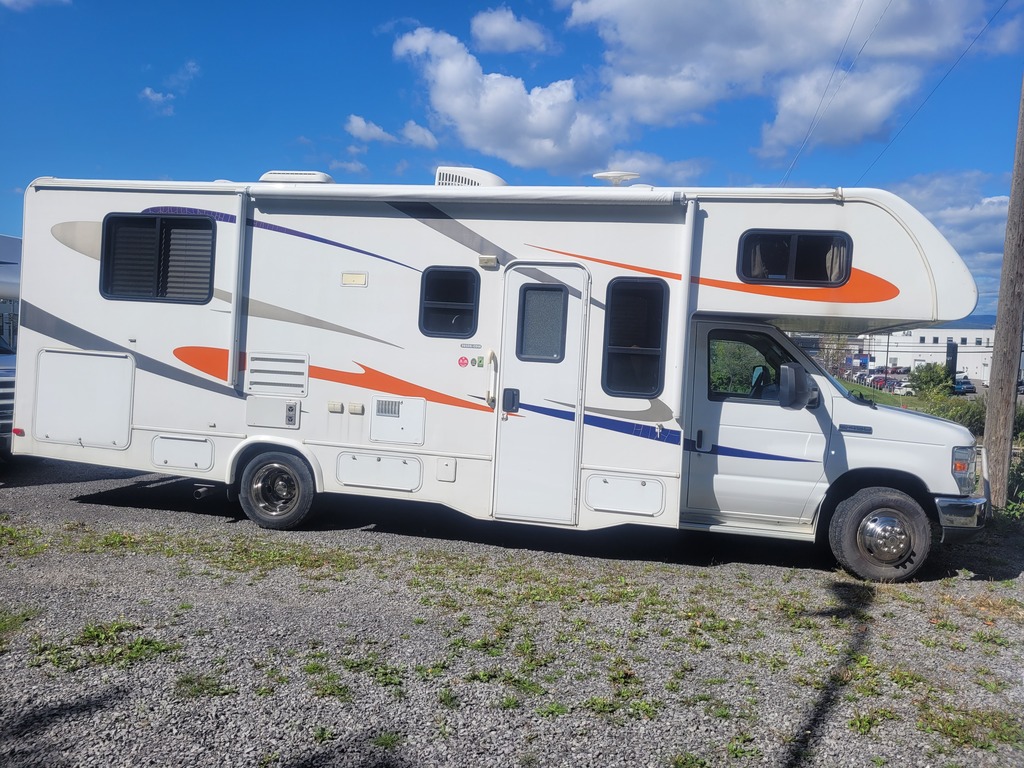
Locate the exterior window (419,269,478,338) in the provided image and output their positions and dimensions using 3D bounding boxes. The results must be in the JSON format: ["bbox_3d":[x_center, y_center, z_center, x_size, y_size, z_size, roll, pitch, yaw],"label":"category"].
[{"bbox_3d":[-0.500,-0.659,6.232,0.491,0.582,0.050,4,1,12],"label":"exterior window"}]

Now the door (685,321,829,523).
[{"bbox_3d":[1.964,0.297,6.059,1.052,1.536,0.200,4,1,12],"label":"door"}]

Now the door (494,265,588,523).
[{"bbox_3d":[0.231,0.071,6.089,0.684,2.058,0.070,4,1,12],"label":"door"}]

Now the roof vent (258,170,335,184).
[{"bbox_3d":[-1.943,-1.831,6.928,0.600,0.170,0.320,4,1,12],"label":"roof vent"}]

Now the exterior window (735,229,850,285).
[{"bbox_3d":[2.091,-0.931,5.697,0.805,0.417,0.050,4,1,12],"label":"exterior window"}]

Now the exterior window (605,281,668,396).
[{"bbox_3d":[0.952,-0.354,5.934,0.485,0.931,0.050,4,1,12],"label":"exterior window"}]

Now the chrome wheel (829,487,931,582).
[{"bbox_3d":[2.830,1.140,5.933,0.720,0.720,0.240,4,1,2],"label":"chrome wheel"}]

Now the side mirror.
[{"bbox_3d":[2.127,0.019,5.770,0.190,0.335,0.240,4,1,12],"label":"side mirror"}]

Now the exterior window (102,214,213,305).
[{"bbox_3d":[-3.110,-1.102,6.768,1.127,0.775,0.050,4,1,12],"label":"exterior window"}]

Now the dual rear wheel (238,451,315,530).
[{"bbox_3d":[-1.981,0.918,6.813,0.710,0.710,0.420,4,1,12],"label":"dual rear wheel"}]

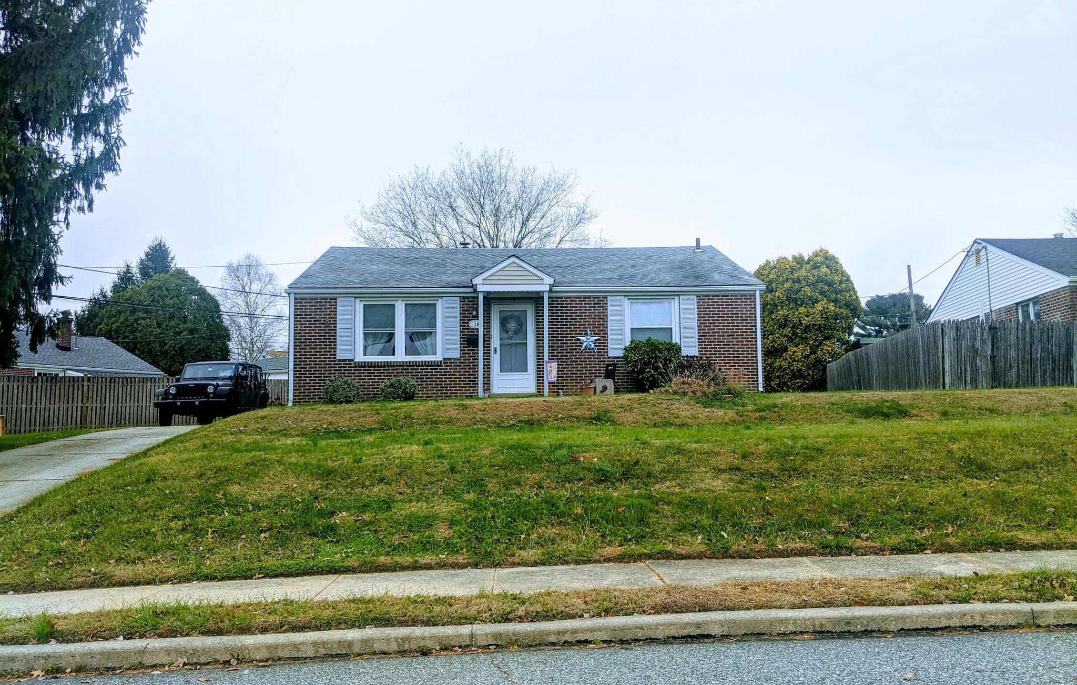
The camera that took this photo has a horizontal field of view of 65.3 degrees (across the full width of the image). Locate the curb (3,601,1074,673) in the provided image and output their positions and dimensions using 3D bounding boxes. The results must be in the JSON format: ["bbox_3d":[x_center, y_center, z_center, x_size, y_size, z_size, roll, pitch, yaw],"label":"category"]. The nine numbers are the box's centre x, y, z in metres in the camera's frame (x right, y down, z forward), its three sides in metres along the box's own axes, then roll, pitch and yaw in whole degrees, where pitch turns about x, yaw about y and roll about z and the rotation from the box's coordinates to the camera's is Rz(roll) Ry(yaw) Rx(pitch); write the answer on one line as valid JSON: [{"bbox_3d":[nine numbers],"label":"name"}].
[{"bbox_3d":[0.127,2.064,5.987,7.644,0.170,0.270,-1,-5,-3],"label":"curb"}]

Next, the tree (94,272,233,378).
[{"bbox_3d":[-19.671,0.213,43.657,6.900,8.080,6.900,-1,-5,0],"label":"tree"}]

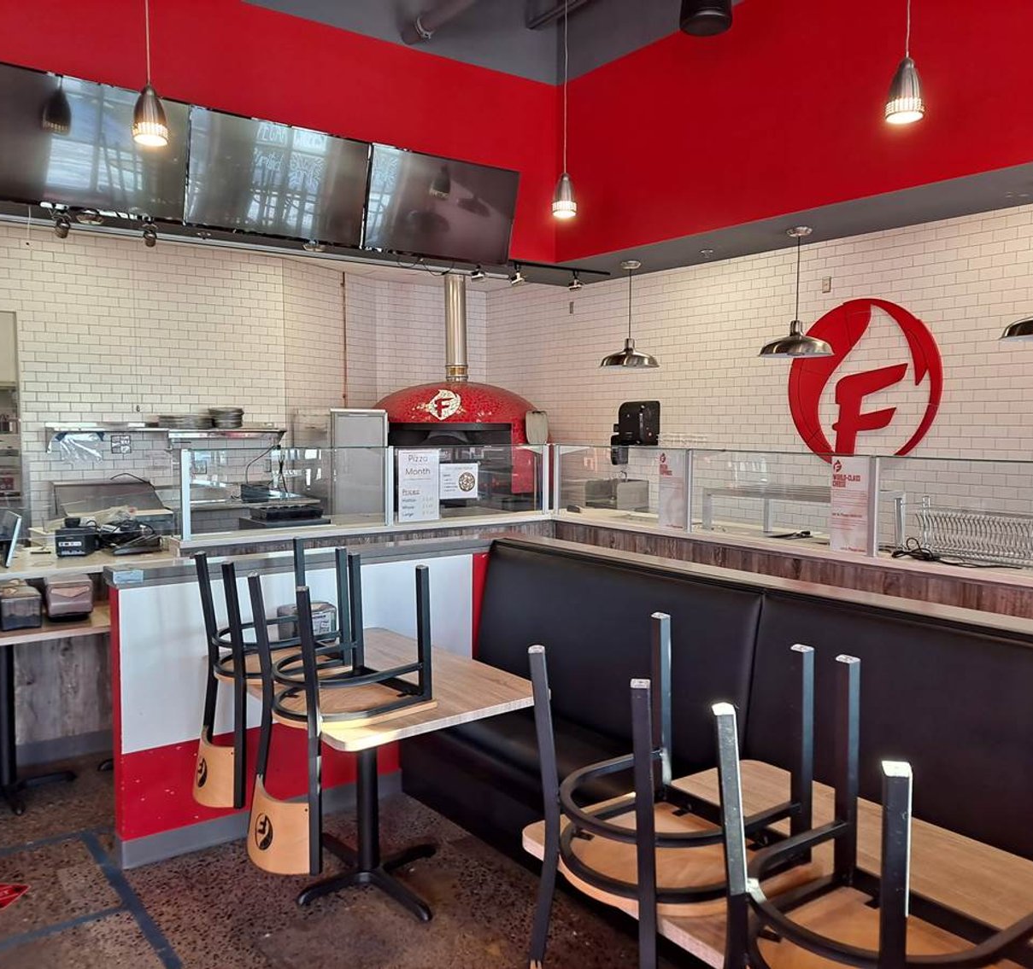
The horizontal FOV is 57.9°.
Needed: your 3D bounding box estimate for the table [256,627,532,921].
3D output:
[{"bbox_3d":[-0.523,1.041,3.338,0.790,0.755,1.200,-3,5,-36],"label":"table"}]

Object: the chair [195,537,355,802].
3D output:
[{"bbox_3d":[-0.854,0.625,3.208,0.465,0.805,0.400,-2,5,-36],"label":"chair"}]

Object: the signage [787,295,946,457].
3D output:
[{"bbox_3d":[2.446,-0.693,6.636,0.040,1.225,1.235,-2,5,-36],"label":"signage"}]

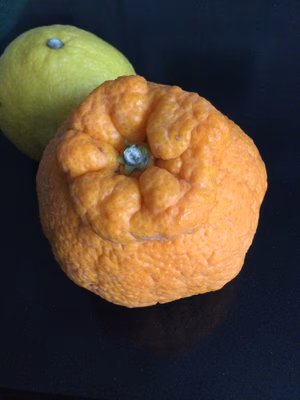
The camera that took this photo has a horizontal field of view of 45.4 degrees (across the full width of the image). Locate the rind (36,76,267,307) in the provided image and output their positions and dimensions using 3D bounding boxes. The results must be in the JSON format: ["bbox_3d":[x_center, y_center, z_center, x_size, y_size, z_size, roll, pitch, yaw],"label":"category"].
[{"bbox_3d":[0.000,-0.003,0.155,0.095,0.089,0.095,-9,57,0],"label":"rind"}]

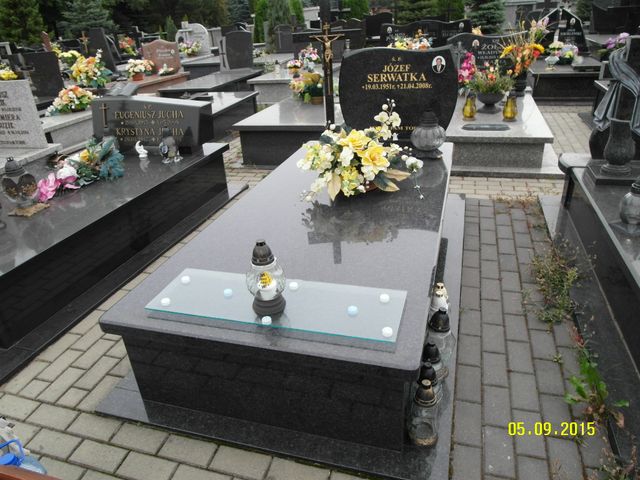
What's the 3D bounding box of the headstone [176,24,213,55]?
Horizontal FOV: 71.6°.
[{"bbox_3d":[-3.591,-5.725,12.672,1.161,0.858,0.182,5,29,17],"label":"headstone"}]

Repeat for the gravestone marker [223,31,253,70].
[{"bbox_3d":[-1.725,-3.877,9.197,0.707,0.717,0.151,5,29,17],"label":"gravestone marker"}]

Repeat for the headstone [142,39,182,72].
[{"bbox_3d":[-3.323,-3.864,9.315,0.820,0.630,0.140,5,28,17],"label":"headstone"}]

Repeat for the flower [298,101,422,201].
[{"bbox_3d":[0.242,-0.524,2.543,0.667,0.465,0.465,5,29,17],"label":"flower"}]

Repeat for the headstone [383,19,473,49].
[{"bbox_3d":[1.933,-3.703,8.176,1.570,0.610,0.120,5,29,17],"label":"headstone"}]

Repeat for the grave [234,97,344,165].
[{"bbox_3d":[-0.007,-1.383,5.240,1.200,0.416,2.000,5,29,17],"label":"grave"}]

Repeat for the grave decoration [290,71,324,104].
[{"bbox_3d":[-0.120,-1.706,4.951,0.400,0.350,0.360,5,28,17],"label":"grave decoration"}]

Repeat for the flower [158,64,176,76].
[{"bbox_3d":[-3.072,-3.415,8.938,0.340,0.220,0.270,5,29,17],"label":"flower"}]

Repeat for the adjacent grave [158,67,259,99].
[{"bbox_3d":[-1.970,-2.920,8.504,1.010,0.343,2.222,5,29,17],"label":"adjacent grave"}]

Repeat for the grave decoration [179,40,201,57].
[{"bbox_3d":[-3.656,-5.365,12.430,0.550,0.400,0.420,5,29,17],"label":"grave decoration"}]

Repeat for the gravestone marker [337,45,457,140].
[{"bbox_3d":[0.546,-1.026,3.117,0.808,0.613,0.121,5,29,17],"label":"gravestone marker"}]

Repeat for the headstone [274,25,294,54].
[{"bbox_3d":[-0.801,-4.949,10.938,0.680,0.650,0.120,5,29,17],"label":"headstone"}]

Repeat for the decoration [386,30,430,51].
[{"bbox_3d":[1.547,-3.411,7.852,0.750,0.450,0.450,5,29,17],"label":"decoration"}]

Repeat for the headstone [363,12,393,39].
[{"bbox_3d":[1.686,-6.032,12.568,0.750,0.700,0.130,5,28,17],"label":"headstone"}]

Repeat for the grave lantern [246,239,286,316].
[{"bbox_3d":[-0.167,0.108,1.351,0.124,0.243,0.124,5,28,17],"label":"grave lantern"}]

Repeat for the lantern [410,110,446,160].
[{"bbox_3d":[0.754,-0.739,3.063,0.253,0.308,0.253,5,29,17],"label":"lantern"}]

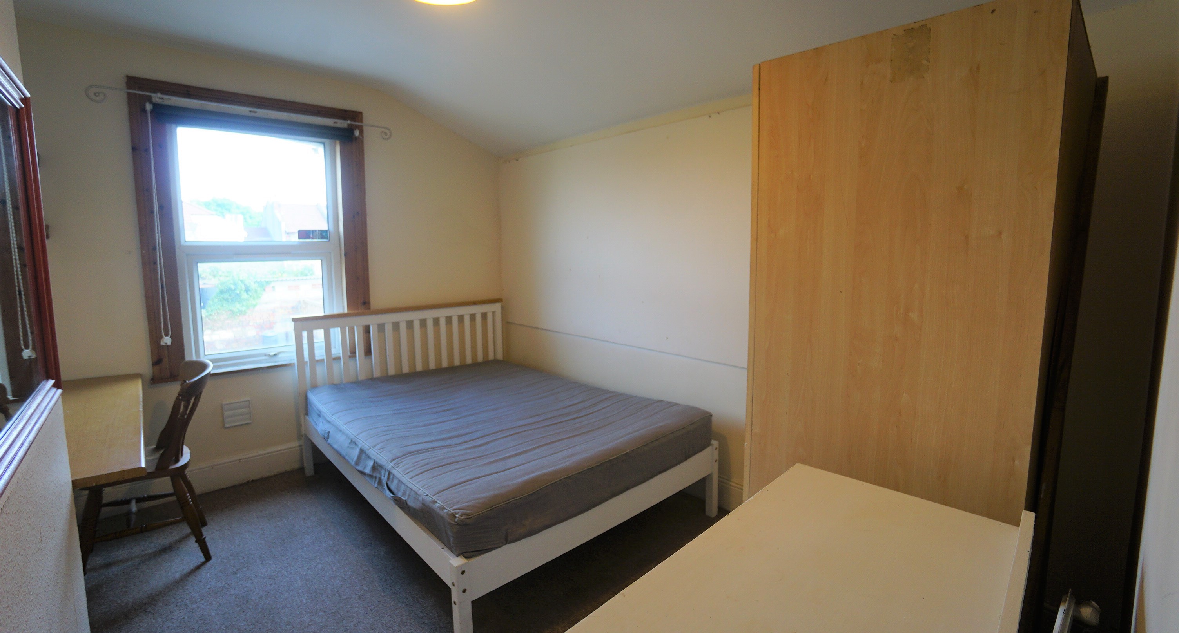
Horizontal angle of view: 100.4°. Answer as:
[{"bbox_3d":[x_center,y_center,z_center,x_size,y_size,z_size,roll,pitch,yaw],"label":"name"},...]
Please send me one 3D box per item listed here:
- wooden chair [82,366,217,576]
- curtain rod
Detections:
[{"bbox_3d":[-1.924,0.639,2.151,0.505,0.879,0.434,-6,9,-35],"label":"wooden chair"},{"bbox_3d":[-1.847,-1.132,2.789,1.434,0.091,0.071,-7,10,-42],"label":"curtain rod"}]

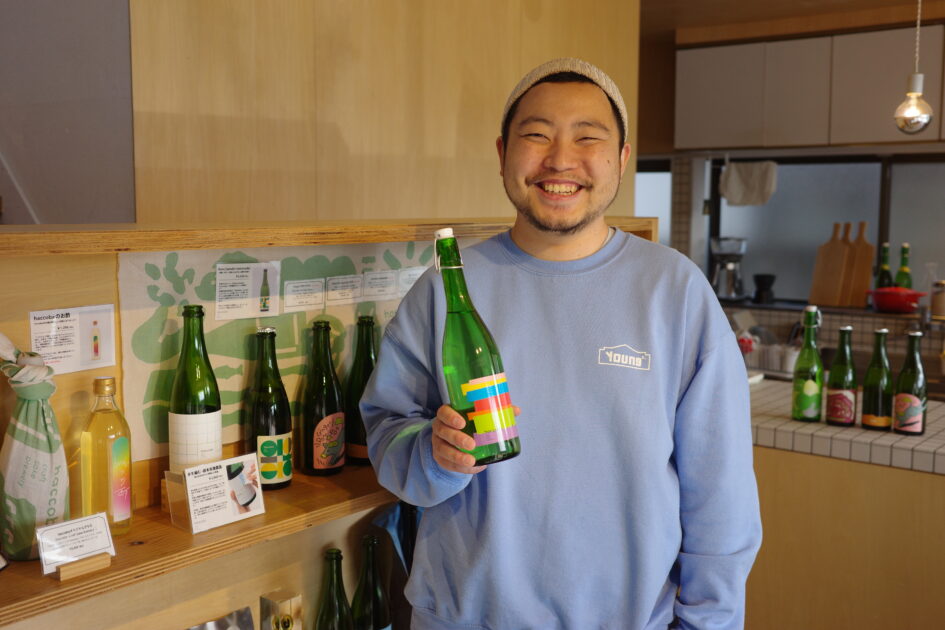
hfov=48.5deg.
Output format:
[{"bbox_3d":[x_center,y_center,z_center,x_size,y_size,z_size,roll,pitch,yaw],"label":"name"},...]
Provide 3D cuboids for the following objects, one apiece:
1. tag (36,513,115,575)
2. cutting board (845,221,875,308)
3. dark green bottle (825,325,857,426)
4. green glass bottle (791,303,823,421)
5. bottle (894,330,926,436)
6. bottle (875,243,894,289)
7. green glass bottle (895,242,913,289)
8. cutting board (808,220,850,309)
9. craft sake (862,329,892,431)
[{"bbox_3d":[-0.511,0.295,1.357,0.004,0.059,0.096,-19,-9,42],"label":"tag"},{"bbox_3d":[1.894,-0.251,5.168,0.141,0.430,0.018,5,-11,38],"label":"cutting board"},{"bbox_3d":[0.992,0.162,2.803,0.075,0.265,0.075,3,7,28],"label":"dark green bottle"},{"bbox_3d":[0.924,0.132,2.871,0.081,0.311,0.081,2,6,13],"label":"green glass bottle"},{"bbox_3d":[1.133,0.174,2.703,0.075,0.264,0.075,5,8,41],"label":"bottle"},{"bbox_3d":[2.008,-0.193,5.111,0.079,0.311,0.079,5,8,36],"label":"bottle"},{"bbox_3d":[2.079,-0.189,5.055,0.079,0.311,0.079,5,8,37],"label":"green glass bottle"},{"bbox_3d":[1.776,-0.254,5.209,0.141,0.426,0.018,5,-11,38],"label":"cutting board"},{"bbox_3d":[1.067,0.168,2.751,0.075,0.265,0.075,4,7,35],"label":"craft sake"}]

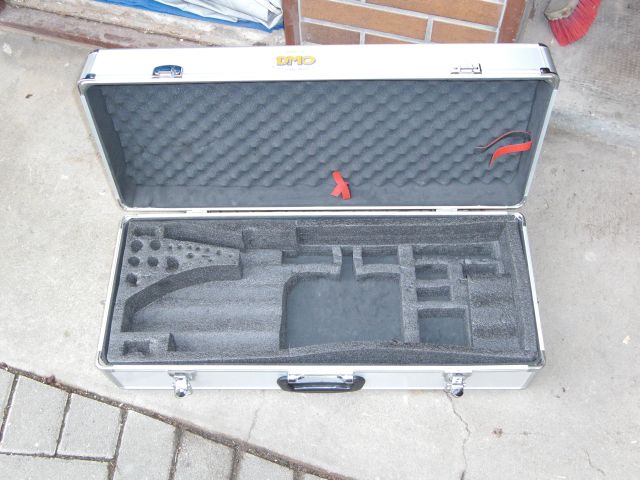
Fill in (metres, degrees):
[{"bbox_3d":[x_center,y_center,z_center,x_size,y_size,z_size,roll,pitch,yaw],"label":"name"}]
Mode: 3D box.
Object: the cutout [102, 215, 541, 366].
[{"bbox_3d":[0.003,0.103,1.226,0.670,0.113,0.252,0,62,2],"label":"cutout"}]

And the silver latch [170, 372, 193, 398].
[{"bbox_3d":[-0.226,0.235,1.177,0.034,0.056,0.025,0,62,2],"label":"silver latch"}]

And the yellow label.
[{"bbox_3d":[-0.035,-0.267,1.069,0.057,0.002,0.025,0,47,2],"label":"yellow label"}]

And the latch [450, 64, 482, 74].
[{"bbox_3d":[0.211,-0.245,1.035,0.042,0.006,0.022,0,47,2],"label":"latch"}]

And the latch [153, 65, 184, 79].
[{"bbox_3d":[-0.224,-0.247,1.057,0.040,0.006,0.025,0,47,2],"label":"latch"}]

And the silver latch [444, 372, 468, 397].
[{"bbox_3d":[0.220,0.231,1.158,0.034,0.056,0.025,0,62,2],"label":"silver latch"}]

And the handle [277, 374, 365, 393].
[{"bbox_3d":[0.001,0.234,1.172,0.139,0.040,0.021,0,62,2],"label":"handle"}]

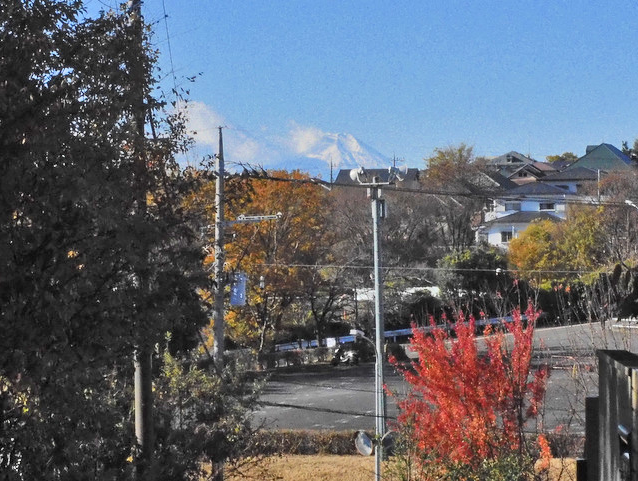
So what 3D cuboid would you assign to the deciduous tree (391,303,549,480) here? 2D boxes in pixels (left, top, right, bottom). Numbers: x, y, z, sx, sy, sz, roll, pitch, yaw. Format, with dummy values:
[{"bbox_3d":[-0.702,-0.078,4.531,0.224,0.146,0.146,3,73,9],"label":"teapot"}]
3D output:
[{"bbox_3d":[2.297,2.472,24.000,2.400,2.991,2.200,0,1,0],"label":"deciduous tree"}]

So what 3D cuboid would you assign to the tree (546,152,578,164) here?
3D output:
[{"bbox_3d":[40.861,-11.964,265.000,5.600,5.729,5.200,0,1,0],"label":"tree"}]

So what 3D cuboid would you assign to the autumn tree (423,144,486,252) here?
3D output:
[{"bbox_3d":[12.493,-3.688,145.000,5.800,10.326,5.600,0,1,0],"label":"autumn tree"}]

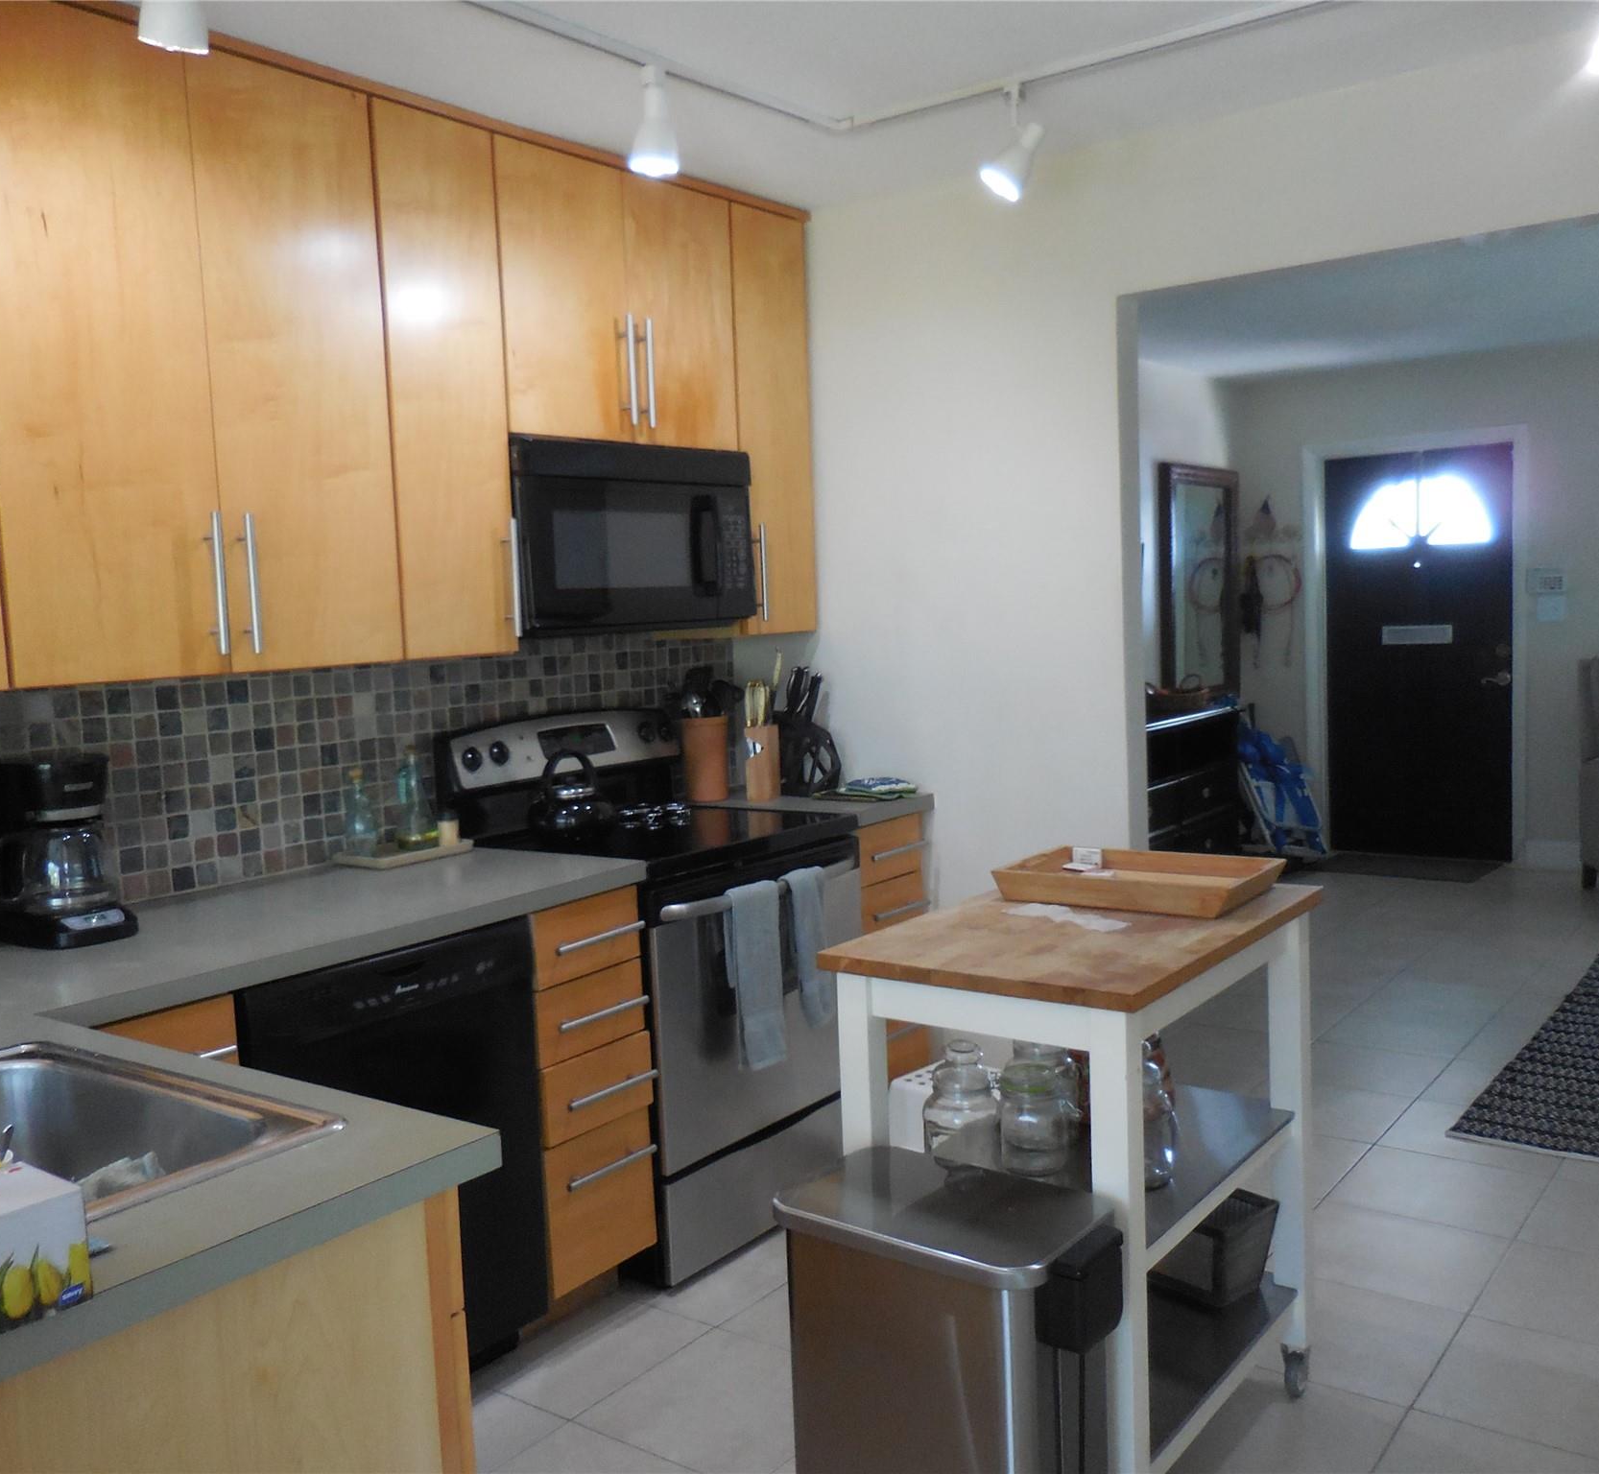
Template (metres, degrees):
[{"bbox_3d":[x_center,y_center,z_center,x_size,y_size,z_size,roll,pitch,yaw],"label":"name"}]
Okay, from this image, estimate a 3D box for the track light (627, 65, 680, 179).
[{"bbox_3d":[-0.277,-1.163,2.676,0.098,0.194,0.098,-3,5,0],"label":"track light"}]

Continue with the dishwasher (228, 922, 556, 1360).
[{"bbox_3d":[-0.906,0.793,2.684,0.600,0.871,0.601,2,7,38],"label":"dishwasher"}]

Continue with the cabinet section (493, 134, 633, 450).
[{"bbox_3d":[-0.637,-0.969,3.223,0.324,0.607,0.387,1,6,37],"label":"cabinet section"}]

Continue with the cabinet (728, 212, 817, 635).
[{"bbox_3d":[-0.182,-0.835,3.918,0.330,1.130,0.316,1,6,38],"label":"cabinet"}]

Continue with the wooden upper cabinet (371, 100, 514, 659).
[{"bbox_3d":[-0.849,-0.731,3.069,0.330,1.130,0.308,1,6,38],"label":"wooden upper cabinet"}]

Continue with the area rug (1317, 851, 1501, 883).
[{"bbox_3d":[3.006,0.646,7.072,0.780,0.010,0.560,1,6,38],"label":"area rug"}]

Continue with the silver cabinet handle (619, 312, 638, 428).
[{"bbox_3d":[-0.395,-0.844,3.270,0.037,0.250,0.013,2,7,38],"label":"silver cabinet handle"}]

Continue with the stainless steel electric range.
[{"bbox_3d":[-0.298,0.531,3.345,0.685,1.165,0.747,1,6,38],"label":"stainless steel electric range"}]

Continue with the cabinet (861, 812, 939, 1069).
[{"bbox_3d":[0.030,0.590,3.858,0.580,0.775,0.292,2,7,38],"label":"cabinet"}]

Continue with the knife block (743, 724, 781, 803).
[{"bbox_3d":[-0.101,0.070,3.729,0.074,0.195,0.075,1,6,38],"label":"knife block"}]

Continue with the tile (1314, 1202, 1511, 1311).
[{"bbox_3d":[1.231,1.080,2.962,0.395,0.010,0.386,1,6,38],"label":"tile"}]

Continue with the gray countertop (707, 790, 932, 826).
[{"bbox_3d":[-0.004,0.179,3.758,0.645,0.036,0.299,1,6,38],"label":"gray countertop"}]

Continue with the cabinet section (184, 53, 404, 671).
[{"bbox_3d":[-1.038,-0.671,2.704,0.324,1.075,0.373,1,6,37],"label":"cabinet section"}]

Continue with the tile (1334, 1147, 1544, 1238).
[{"bbox_3d":[1.519,1.074,3.373,0.398,0.010,0.398,2,7,38],"label":"tile"}]

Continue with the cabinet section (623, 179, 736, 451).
[{"bbox_3d":[-0.406,-1.005,3.526,0.324,0.607,0.379,1,6,37],"label":"cabinet section"}]

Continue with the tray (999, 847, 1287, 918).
[{"bbox_3d":[0.578,0.245,2.433,0.415,0.055,0.292,1,6,38],"label":"tray"}]

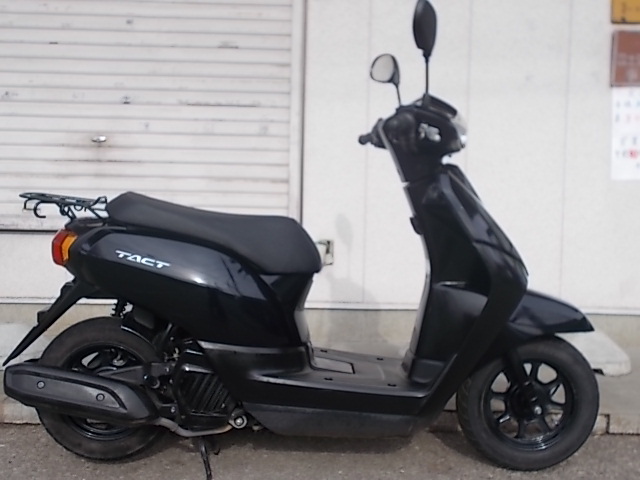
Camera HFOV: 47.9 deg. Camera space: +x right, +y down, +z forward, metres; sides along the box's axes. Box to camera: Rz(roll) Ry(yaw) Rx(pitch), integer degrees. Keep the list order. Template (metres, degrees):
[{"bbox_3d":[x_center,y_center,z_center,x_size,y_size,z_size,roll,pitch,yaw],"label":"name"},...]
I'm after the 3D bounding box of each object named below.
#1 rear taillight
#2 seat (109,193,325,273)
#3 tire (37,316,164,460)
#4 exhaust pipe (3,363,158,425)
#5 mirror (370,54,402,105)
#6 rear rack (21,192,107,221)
[{"bbox_3d":[-0.663,0.021,1.877,0.070,0.097,0.090,0,4,-16],"label":"rear taillight"},{"bbox_3d":[-0.288,-0.021,1.997,0.600,0.210,0.270,1,4,-5],"label":"seat"},{"bbox_3d":[-0.594,0.413,2.000,0.402,0.402,0.085,1,4,-5],"label":"tire"},{"bbox_3d":[-0.614,0.394,1.881,0.390,0.115,0.130,11,3,-6],"label":"exhaust pipe"},{"bbox_3d":[0.204,-0.495,2.229,0.060,0.165,0.125,0,4,-22],"label":"mirror"},{"bbox_3d":[-0.688,-0.093,1.957,0.225,0.070,0.210,1,4,-5],"label":"rear rack"}]

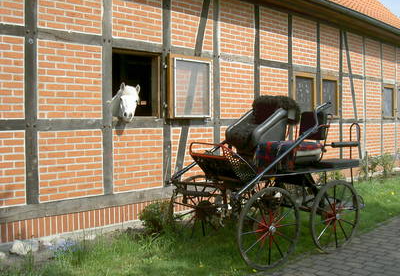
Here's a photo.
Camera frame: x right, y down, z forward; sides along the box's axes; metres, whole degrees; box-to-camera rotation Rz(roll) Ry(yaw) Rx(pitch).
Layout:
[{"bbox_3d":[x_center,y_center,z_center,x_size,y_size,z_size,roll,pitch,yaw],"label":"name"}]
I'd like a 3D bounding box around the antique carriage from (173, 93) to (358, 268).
[{"bbox_3d":[0.947,0.406,5.589,2.400,1.860,1.376,-2,3,-35],"label":"antique carriage"}]

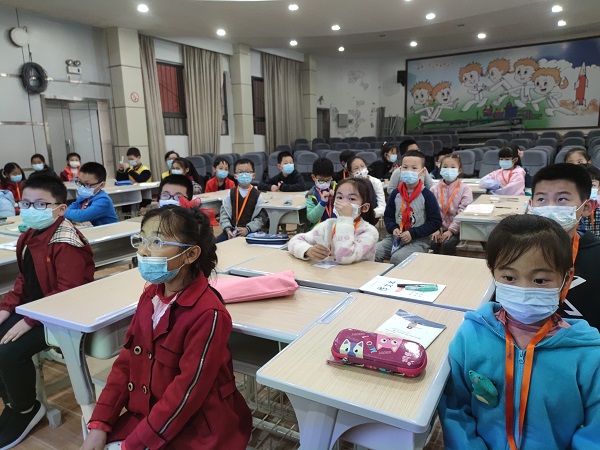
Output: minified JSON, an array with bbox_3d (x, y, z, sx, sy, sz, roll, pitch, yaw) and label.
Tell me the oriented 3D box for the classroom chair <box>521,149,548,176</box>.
[{"bbox_3d":[3.558,-0.658,6.400,0.540,0.960,0.580,7,14,34],"label":"classroom chair"}]

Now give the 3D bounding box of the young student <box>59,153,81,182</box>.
[{"bbox_3d":[-2.941,-0.344,5.453,0.420,1.179,0.600,-5,12,-20],"label":"young student"}]

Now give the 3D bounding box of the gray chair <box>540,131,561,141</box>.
[{"bbox_3d":[6.319,-1.844,10.575,0.540,1.030,0.620,5,13,29],"label":"gray chair"}]

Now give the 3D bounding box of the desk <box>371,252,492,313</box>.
[{"bbox_3d":[0.583,0.544,1.768,0.410,0.700,0.610,6,14,33],"label":"desk"}]

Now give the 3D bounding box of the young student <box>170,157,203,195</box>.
[{"bbox_3d":[-1.297,-0.165,4.527,0.600,1.120,0.400,-12,16,-40],"label":"young student"}]

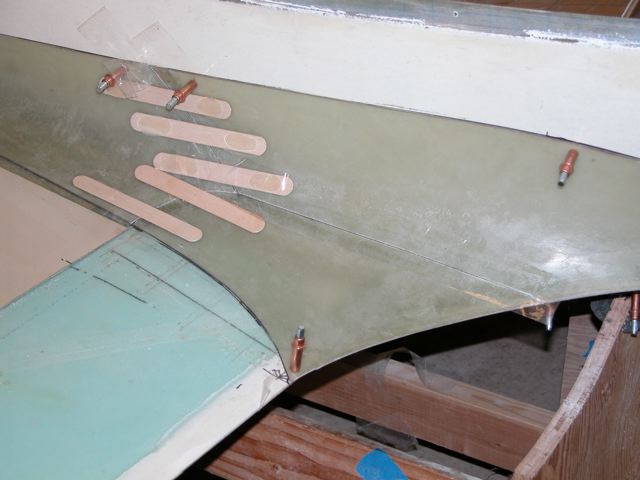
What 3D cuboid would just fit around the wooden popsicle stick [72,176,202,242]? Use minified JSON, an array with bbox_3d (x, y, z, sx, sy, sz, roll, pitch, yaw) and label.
[{"bbox_3d":[-0.170,-0.030,1.432,0.150,0.002,0.018,22,47,22],"label":"wooden popsicle stick"}]

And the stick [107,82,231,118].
[{"bbox_3d":[-0.146,-0.134,1.454,0.150,0.018,0.002,14,31,26],"label":"stick"}]

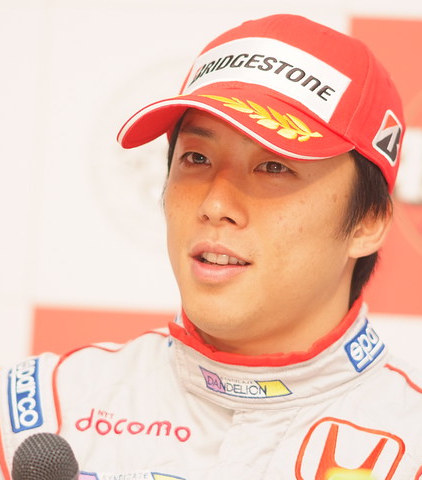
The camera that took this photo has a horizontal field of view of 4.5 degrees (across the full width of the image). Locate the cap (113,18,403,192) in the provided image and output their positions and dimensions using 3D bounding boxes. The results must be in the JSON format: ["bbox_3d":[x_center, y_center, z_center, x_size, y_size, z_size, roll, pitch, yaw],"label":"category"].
[{"bbox_3d":[0.044,-0.106,3.990,0.178,0.142,0.260,5,-11,27],"label":"cap"}]

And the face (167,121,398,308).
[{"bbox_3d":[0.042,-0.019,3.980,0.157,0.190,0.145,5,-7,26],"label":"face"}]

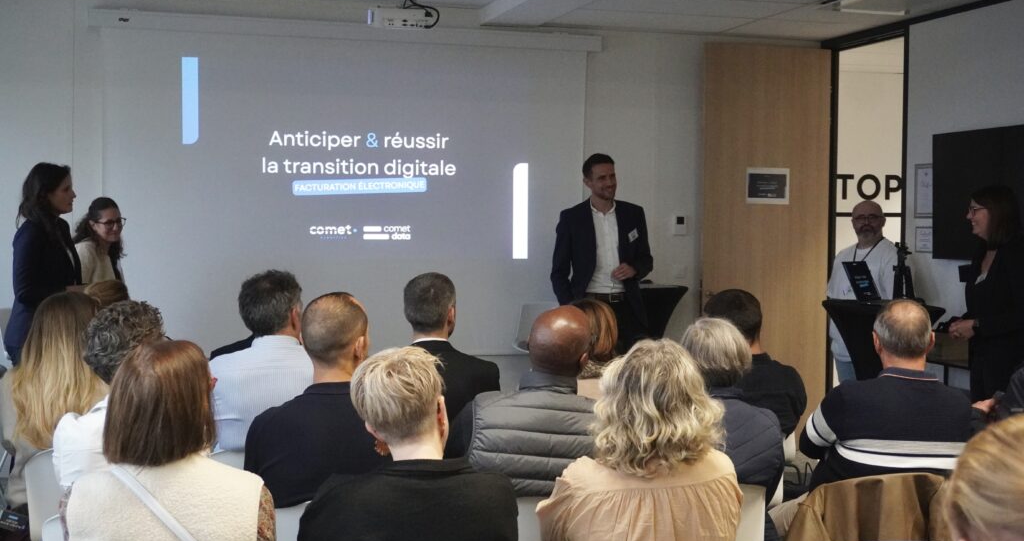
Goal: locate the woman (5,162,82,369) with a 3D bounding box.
[{"bbox_3d":[-2.077,0.397,5.437,0.330,1.740,0.460,0,2,-10],"label":"woman"}]

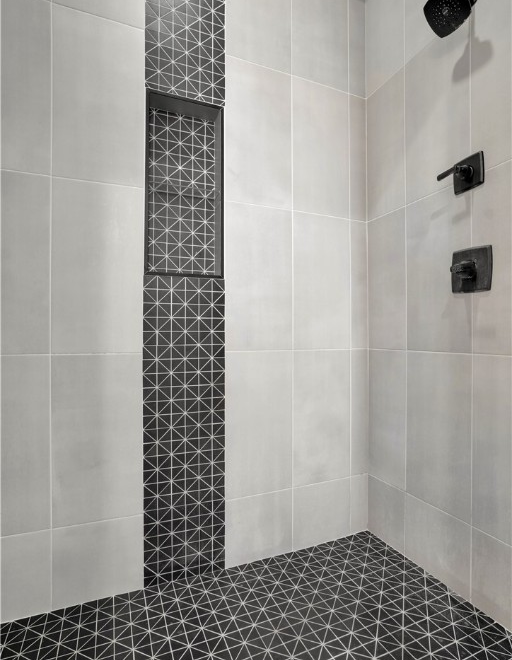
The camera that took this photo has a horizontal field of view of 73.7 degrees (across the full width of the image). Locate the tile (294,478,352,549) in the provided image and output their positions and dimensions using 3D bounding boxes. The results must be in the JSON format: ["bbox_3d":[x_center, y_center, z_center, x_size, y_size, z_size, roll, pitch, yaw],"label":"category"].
[{"bbox_3d":[0.303,0.834,1.567,0.305,0.275,0.010,0,0,-21],"label":"tile"}]

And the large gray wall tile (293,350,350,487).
[{"bbox_3d":[0.302,0.391,1.569,0.305,0.605,0.010,0,0,-21],"label":"large gray wall tile"}]

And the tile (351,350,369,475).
[{"bbox_3d":[0.503,0.401,1.666,0.104,0.610,0.012,0,0,-22],"label":"tile"}]

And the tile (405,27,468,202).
[{"bbox_3d":[0.705,-0.834,1.336,0.012,0.610,0.303,0,0,-22],"label":"tile"}]

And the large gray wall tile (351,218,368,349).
[{"bbox_3d":[0.503,-0.218,1.670,0.103,0.610,0.012,0,0,-22],"label":"large gray wall tile"}]

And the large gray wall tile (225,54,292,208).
[{"bbox_3d":[0.017,-0.836,1.479,0.303,0.610,0.012,0,0,-22],"label":"large gray wall tile"}]

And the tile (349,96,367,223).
[{"bbox_3d":[0.493,-0.825,1.649,0.100,0.605,0.010,0,0,-21],"label":"tile"}]

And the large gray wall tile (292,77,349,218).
[{"bbox_3d":[0.301,-0.825,1.574,0.305,0.605,0.010,0,0,-21],"label":"large gray wall tile"}]

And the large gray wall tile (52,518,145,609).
[{"bbox_3d":[-0.564,0.832,1.229,0.297,0.274,0.010,0,0,-21],"label":"large gray wall tile"}]

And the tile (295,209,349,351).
[{"bbox_3d":[0.302,-0.217,1.572,0.305,0.605,0.010,0,0,-21],"label":"tile"}]

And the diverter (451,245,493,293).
[{"bbox_3d":[0.717,-0.204,1.168,0.075,0.145,0.140,0,0,-23],"label":"diverter"}]

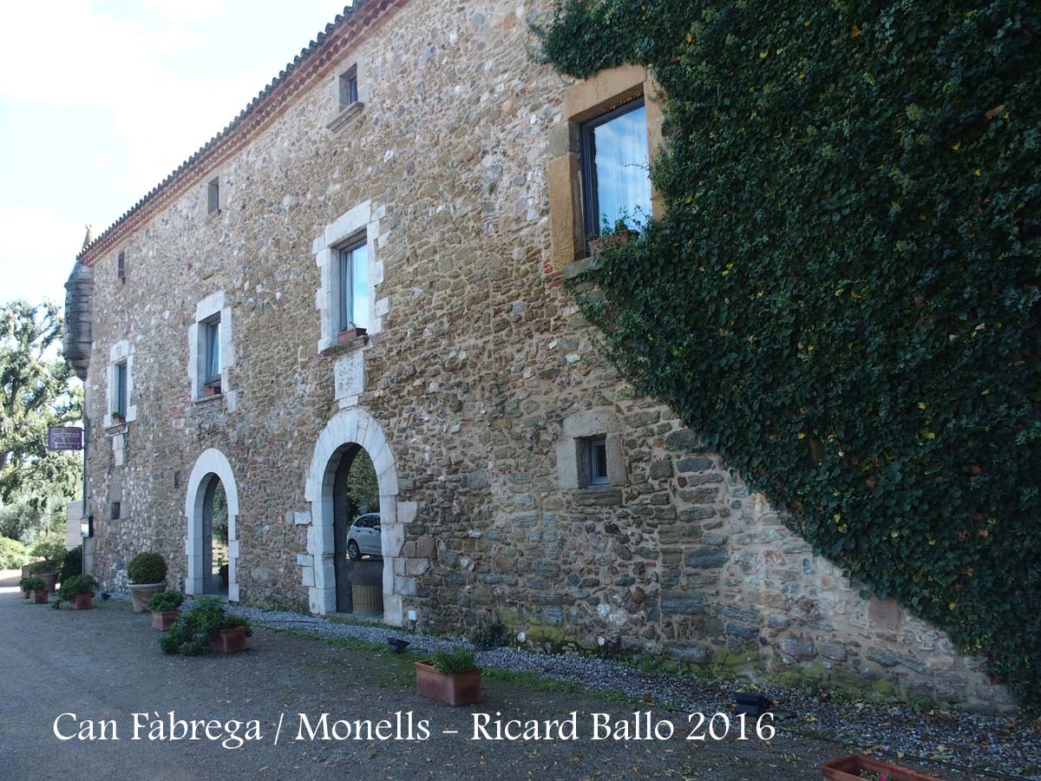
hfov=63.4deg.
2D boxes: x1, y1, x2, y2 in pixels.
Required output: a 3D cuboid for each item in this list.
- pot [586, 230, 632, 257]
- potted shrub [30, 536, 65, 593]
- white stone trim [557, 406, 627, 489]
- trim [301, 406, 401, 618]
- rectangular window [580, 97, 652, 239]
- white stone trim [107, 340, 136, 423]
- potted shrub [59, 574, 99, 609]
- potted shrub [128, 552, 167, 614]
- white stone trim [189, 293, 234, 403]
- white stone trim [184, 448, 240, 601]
[{"bbox_3d":[0.956,-1.546,8.781,0.180,0.180,0.530,3,-10,-41],"label":"pot"},{"bbox_3d":[-10.970,4.051,19.509,0.780,1.220,0.780,4,-10,-42],"label":"potted shrub"},{"bbox_3d":[0.806,0.612,9.056,0.220,0.850,0.970,4,-10,-42],"label":"white stone trim"},{"bbox_3d":[-2.329,1.750,12.359,0.420,3.020,2.600,3,-10,-41],"label":"trim"},{"bbox_3d":[1.066,-2.326,9.142,0.150,1.580,1.050,4,-10,-42],"label":"rectangular window"},{"bbox_3d":[-9.689,-0.192,20.576,0.220,1.870,2.200,4,-10,-42],"label":"white stone trim"},{"bbox_3d":[-8.208,3.729,15.694,0.550,0.640,0.720,4,-10,-42],"label":"potted shrub"},{"bbox_3d":[-6.325,3.232,14.265,0.680,0.980,0.680,3,-10,-41],"label":"potted shrub"},{"bbox_3d":[-5.979,-0.771,16.514,0.260,2.080,2.200,3,-10,-41],"label":"white stone trim"},{"bbox_3d":[-5.868,2.542,16.222,0.280,2.840,2.550,4,-10,-42],"label":"white stone trim"}]

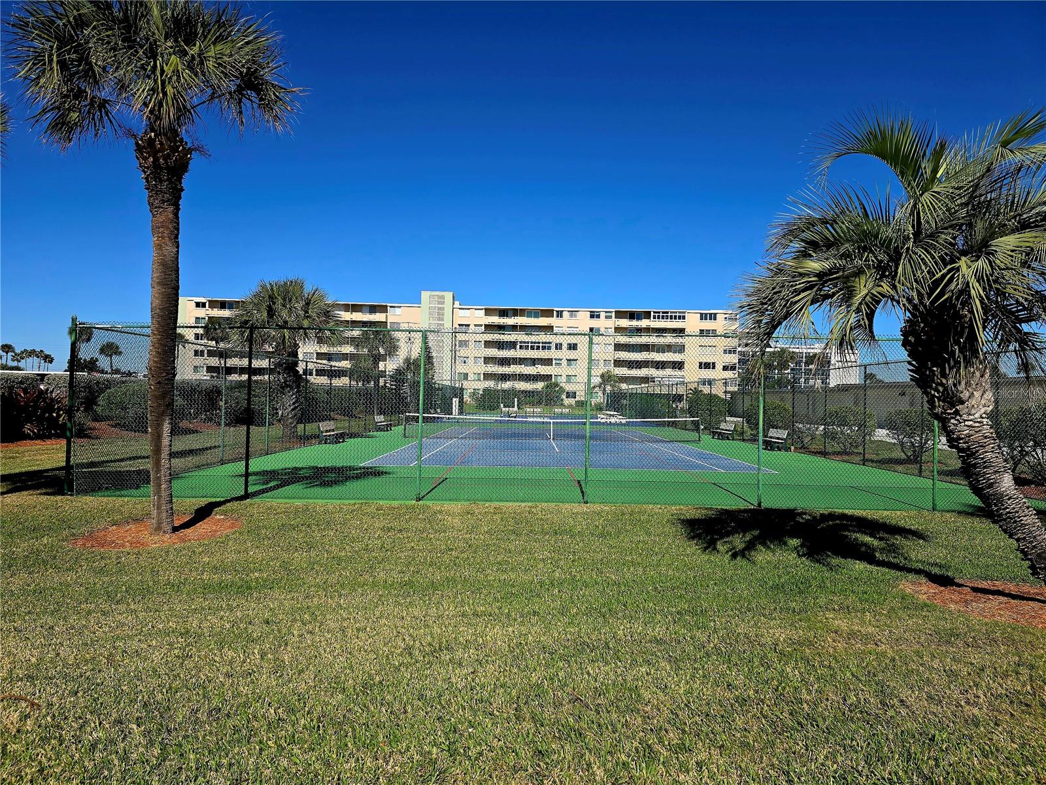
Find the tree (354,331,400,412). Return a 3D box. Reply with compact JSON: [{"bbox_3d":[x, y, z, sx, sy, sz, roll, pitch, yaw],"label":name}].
[{"bbox_3d":[-13.000,-1.800,62.000,4.100,7.600,4.100,1,0,0],"label":"tree"}]

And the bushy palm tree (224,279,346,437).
[{"bbox_3d":[-9.300,-1.250,27.200,4.800,6.400,4.700,1,0,0],"label":"bushy palm tree"}]

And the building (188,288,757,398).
[{"bbox_3d":[-10.800,-7.100,122.000,92.500,18.300,18.500,1,0,1],"label":"building"}]

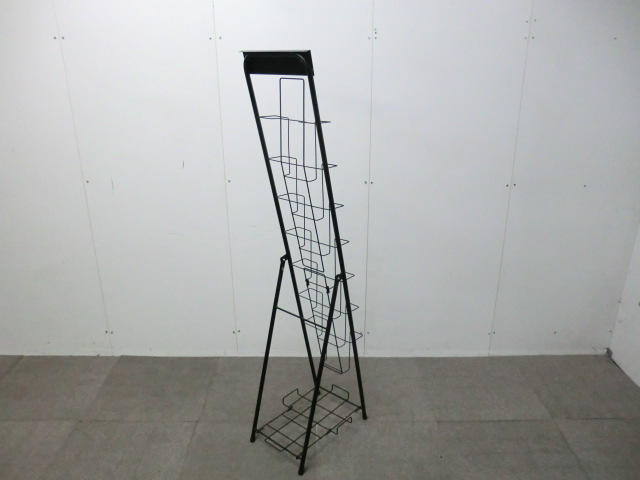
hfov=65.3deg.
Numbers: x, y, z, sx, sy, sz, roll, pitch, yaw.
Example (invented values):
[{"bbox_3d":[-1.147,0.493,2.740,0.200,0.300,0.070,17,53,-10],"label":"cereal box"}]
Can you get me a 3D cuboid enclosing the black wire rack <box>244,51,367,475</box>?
[{"bbox_3d":[-0.040,0.088,1.778,0.283,1.430,0.415,15,25,38],"label":"black wire rack"}]

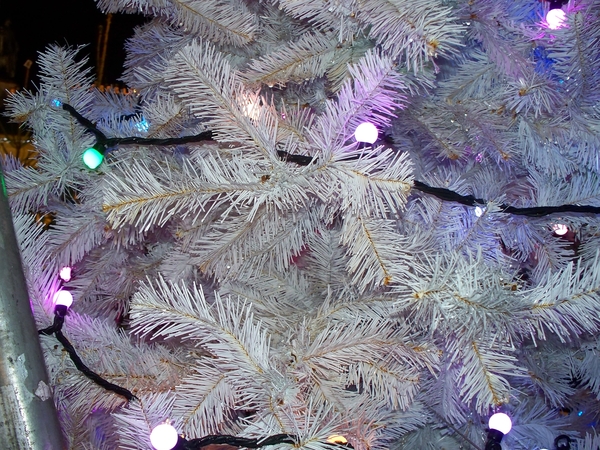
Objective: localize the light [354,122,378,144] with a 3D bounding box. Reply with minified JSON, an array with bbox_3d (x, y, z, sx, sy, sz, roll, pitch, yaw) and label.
[{"bbox_3d":[0.075,-0.104,0.705,0.026,0.026,0.026,6,3,0],"label":"light"}]

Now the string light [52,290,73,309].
[{"bbox_3d":[-0.319,0.101,0.841,0.026,0.026,0.026,6,3,0],"label":"string light"}]

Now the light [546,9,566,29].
[{"bbox_3d":[0.329,-0.264,0.799,0.026,0.026,0.026,6,3,0],"label":"light"}]

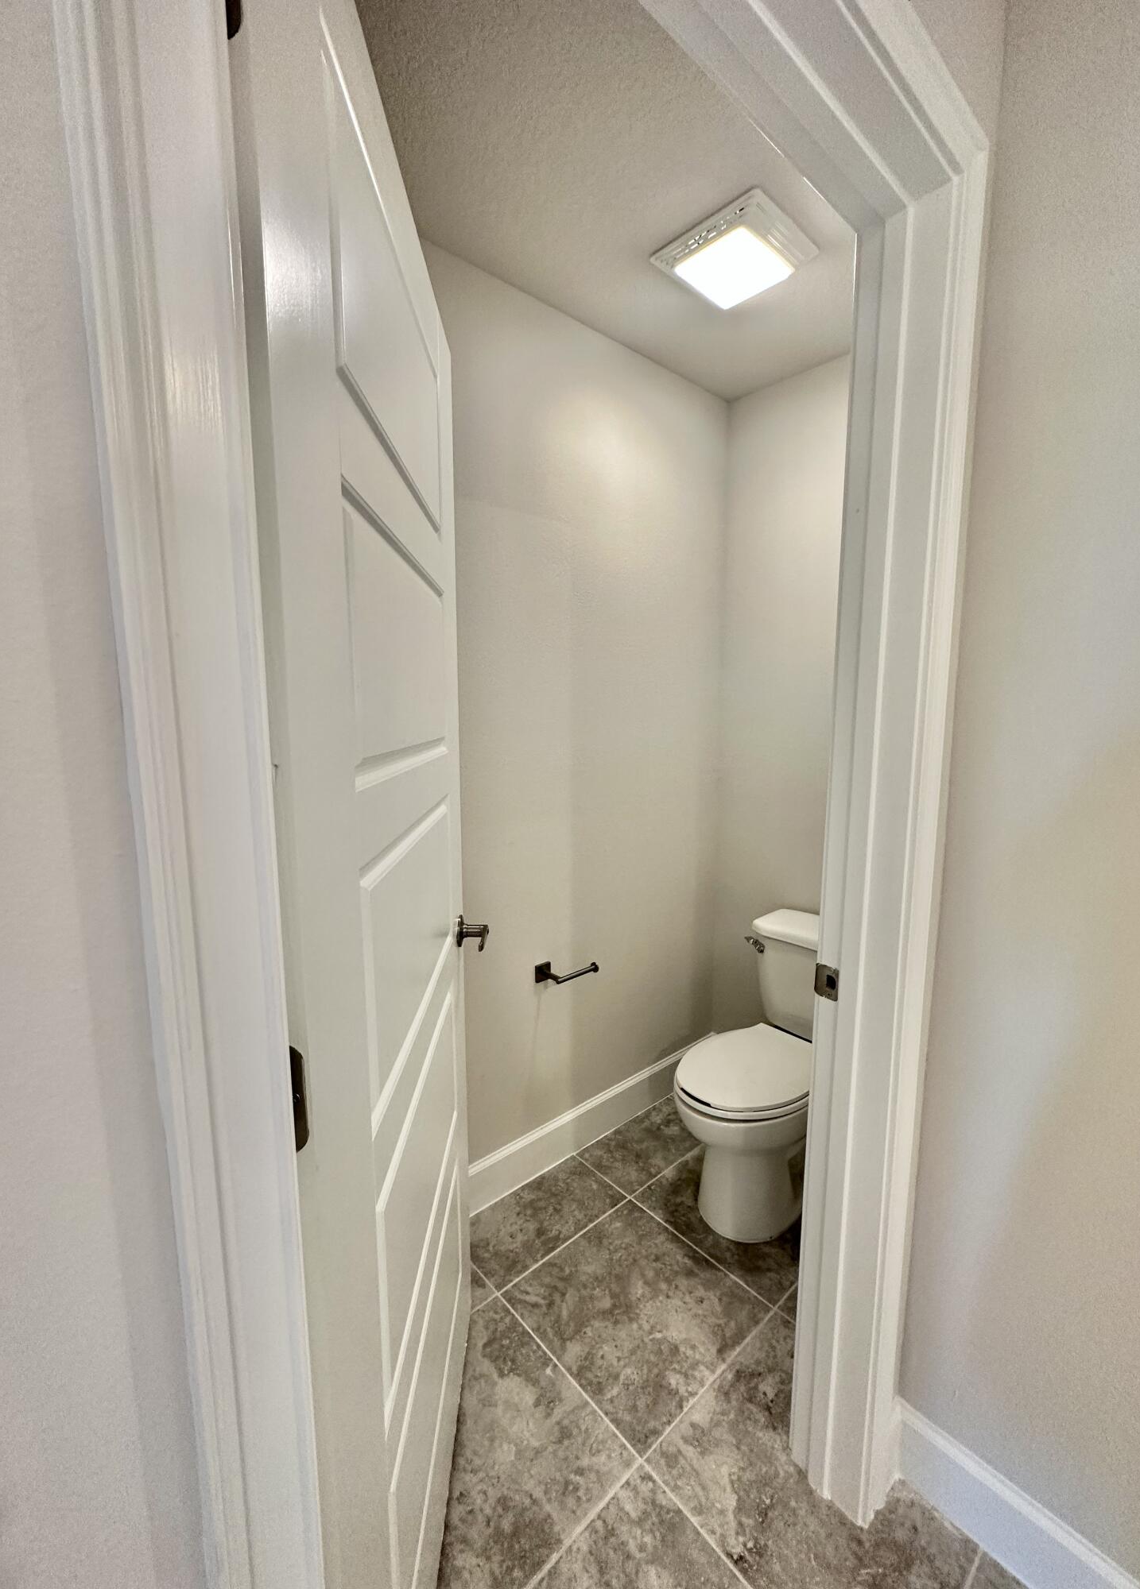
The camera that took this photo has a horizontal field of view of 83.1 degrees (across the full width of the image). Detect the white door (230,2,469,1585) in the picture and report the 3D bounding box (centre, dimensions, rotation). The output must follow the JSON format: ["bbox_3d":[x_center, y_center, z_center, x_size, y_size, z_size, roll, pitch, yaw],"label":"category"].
[{"bbox_3d":[-0.229,0.239,0.916,0.040,2.032,0.848,0,8,-2],"label":"white door"}]

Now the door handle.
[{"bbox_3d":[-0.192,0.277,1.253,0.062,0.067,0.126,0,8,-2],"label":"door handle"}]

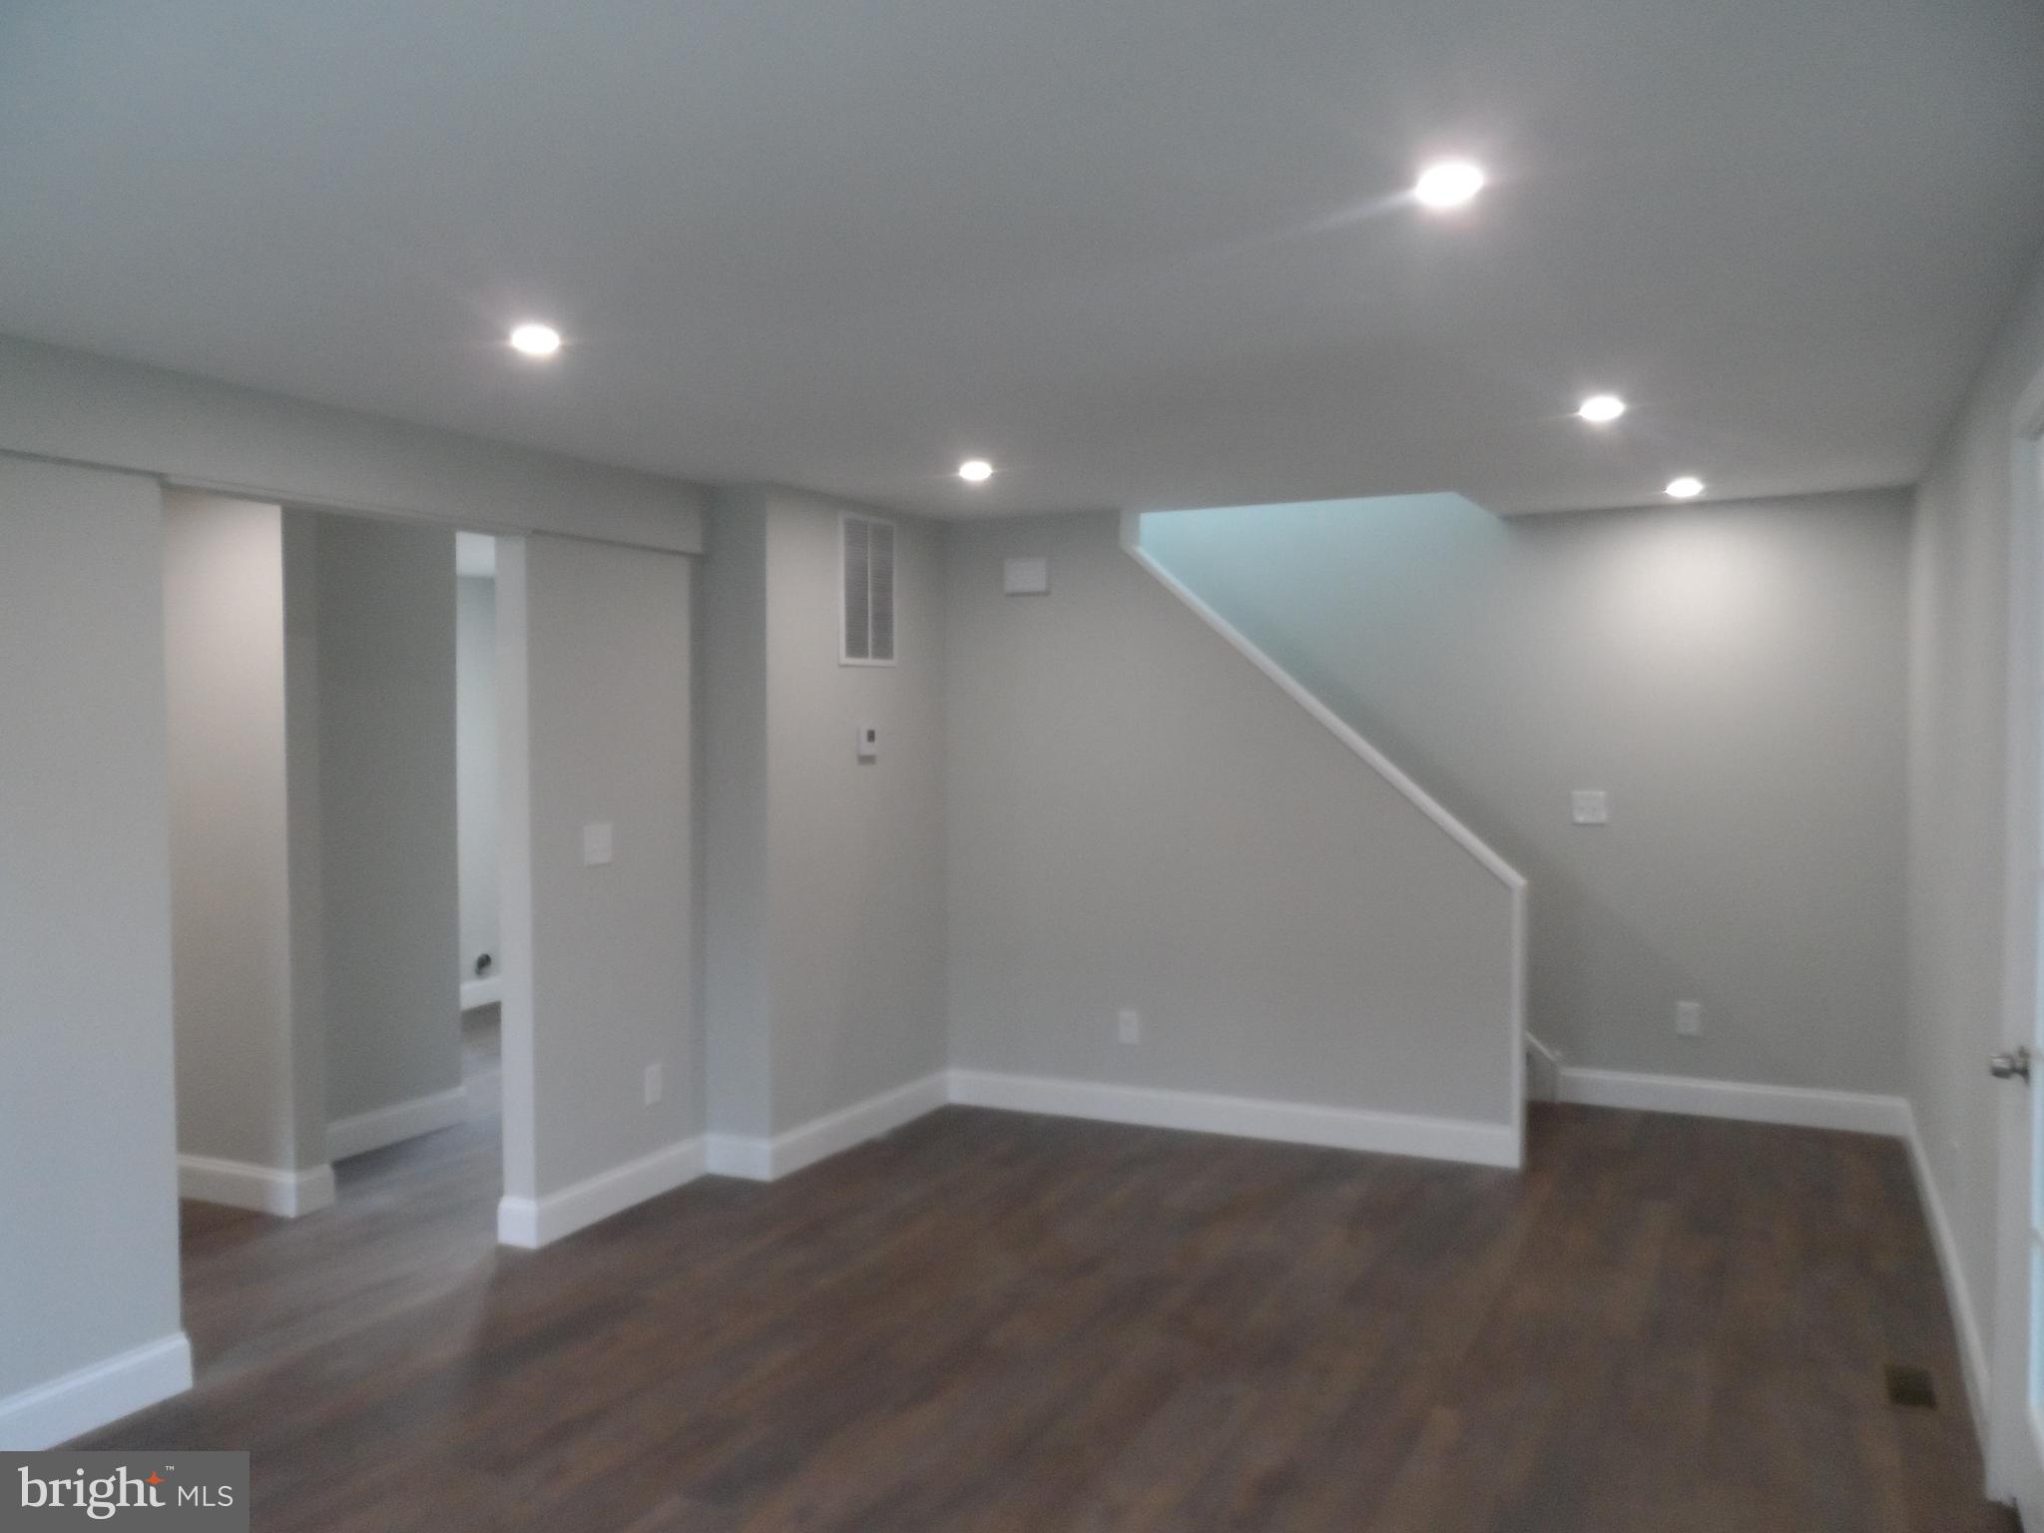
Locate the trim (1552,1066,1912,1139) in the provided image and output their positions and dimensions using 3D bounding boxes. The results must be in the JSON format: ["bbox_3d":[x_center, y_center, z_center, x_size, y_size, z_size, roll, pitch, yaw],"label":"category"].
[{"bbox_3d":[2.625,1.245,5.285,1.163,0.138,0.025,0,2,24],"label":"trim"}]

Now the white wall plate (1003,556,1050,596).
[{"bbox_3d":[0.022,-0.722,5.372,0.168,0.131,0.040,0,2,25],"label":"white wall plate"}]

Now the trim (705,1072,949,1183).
[{"bbox_3d":[-0.662,1.281,5.170,0.250,0.138,1.118,0,2,29],"label":"trim"}]

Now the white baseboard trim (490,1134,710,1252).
[{"bbox_3d":[-1.288,1.309,4.453,0.138,0.138,0.738,0,2,29],"label":"white baseboard trim"}]

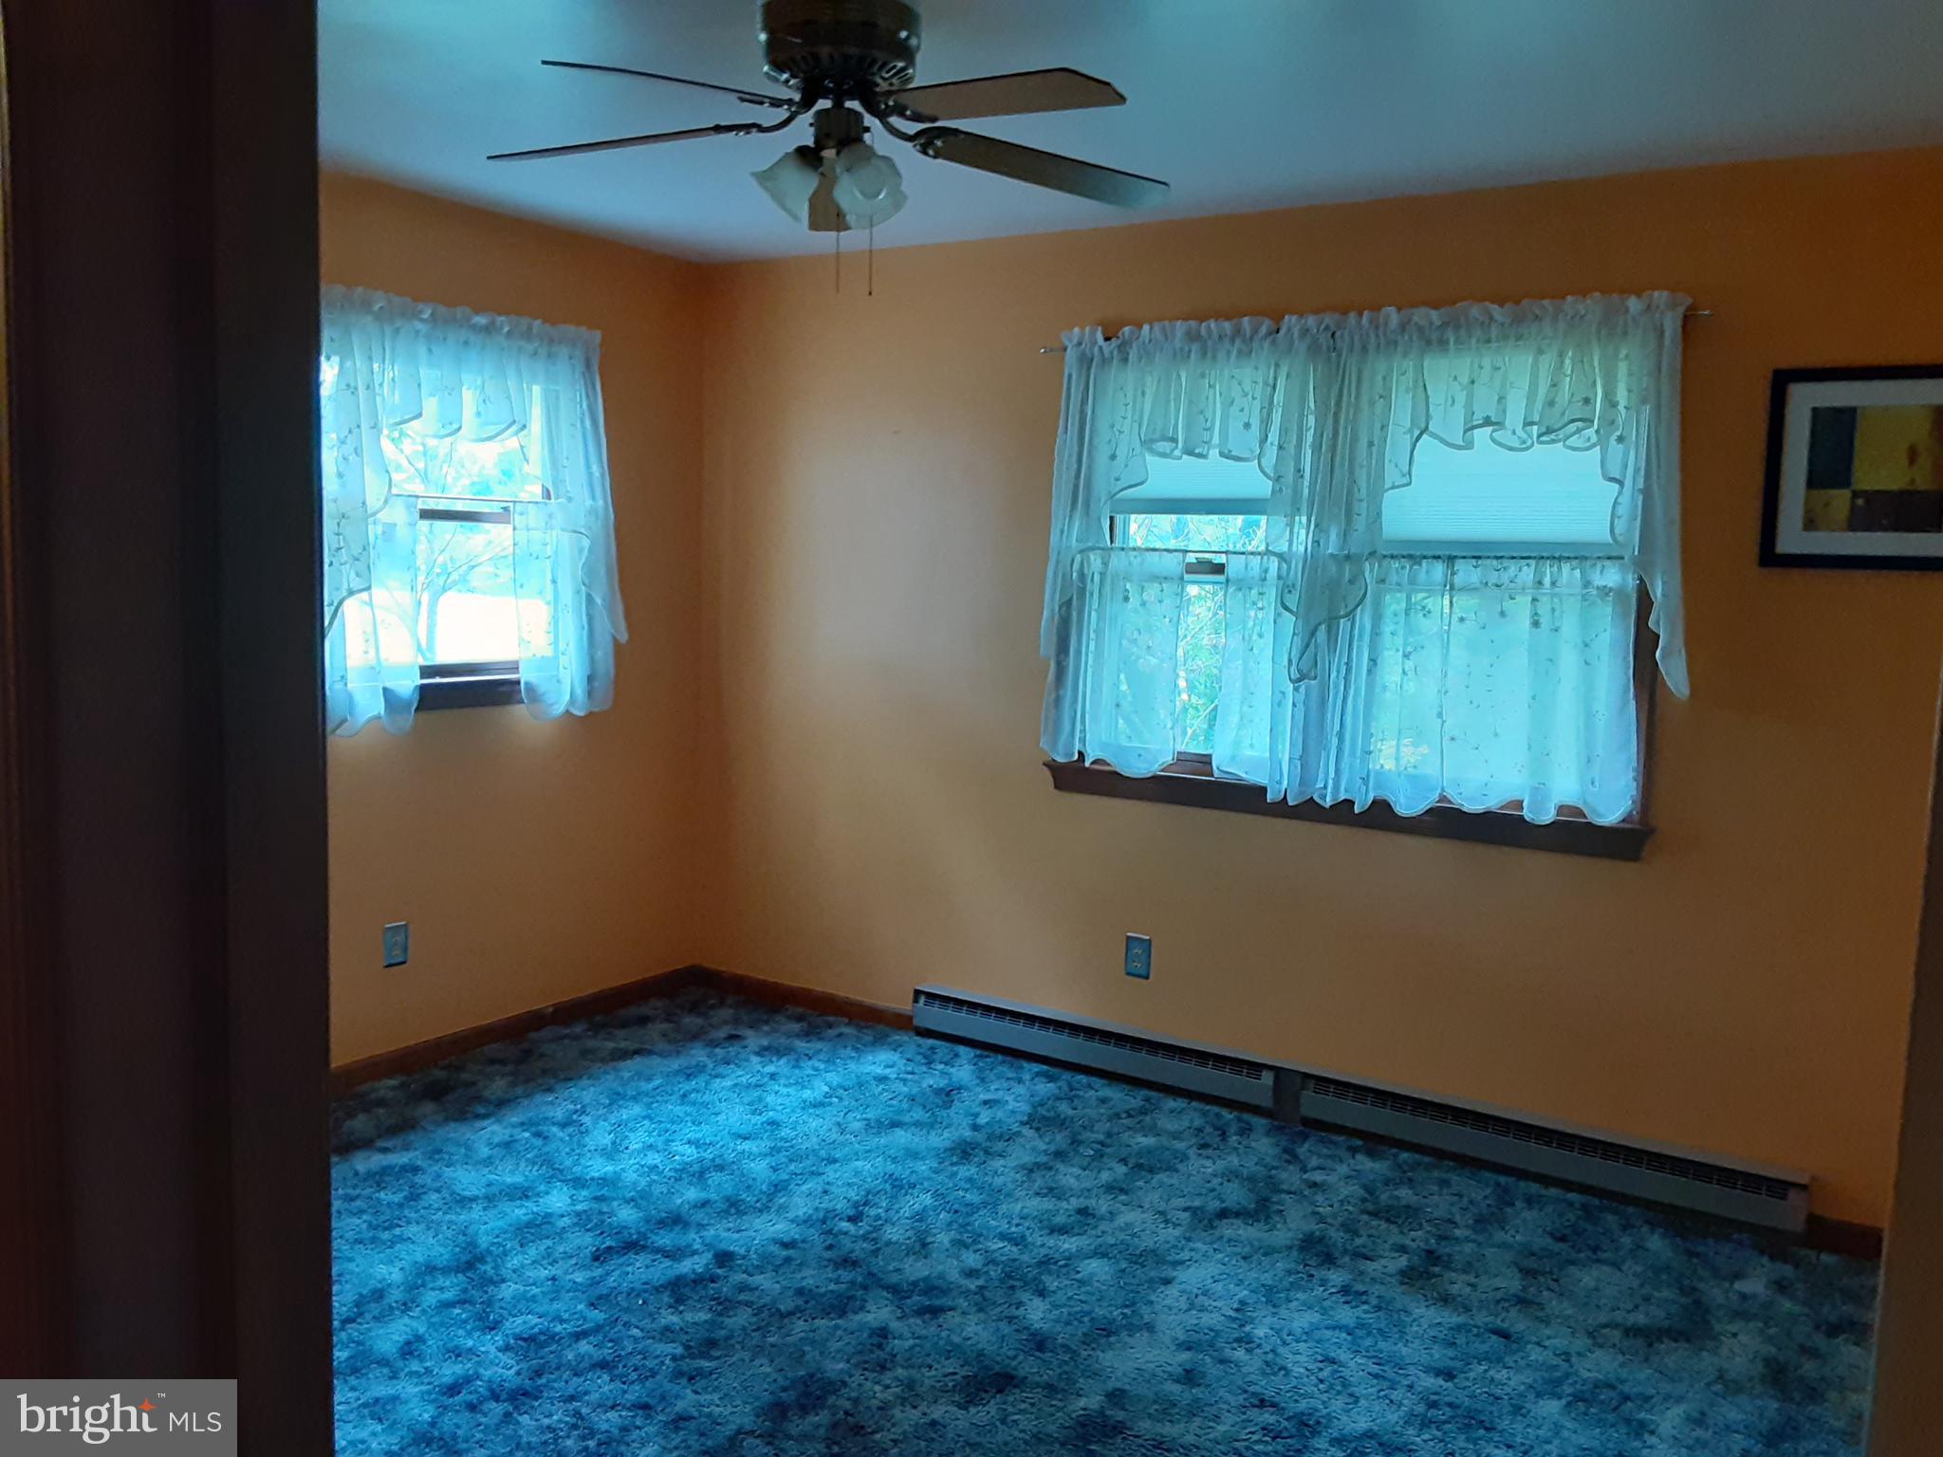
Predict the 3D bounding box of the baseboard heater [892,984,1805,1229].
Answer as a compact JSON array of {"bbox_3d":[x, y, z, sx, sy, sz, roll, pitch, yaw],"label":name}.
[{"bbox_3d":[0.862,0.984,4.062,2.428,0.133,0.060,6,7,32],"label":"baseboard heater"}]

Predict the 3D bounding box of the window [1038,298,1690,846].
[{"bbox_3d":[0.923,-0.397,3.902,1.638,1.286,0.121,6,7,32],"label":"window"}]

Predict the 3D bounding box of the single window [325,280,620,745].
[{"bbox_3d":[-1.376,-0.576,4.218,0.100,1.146,1.126,6,7,32],"label":"single window"}]

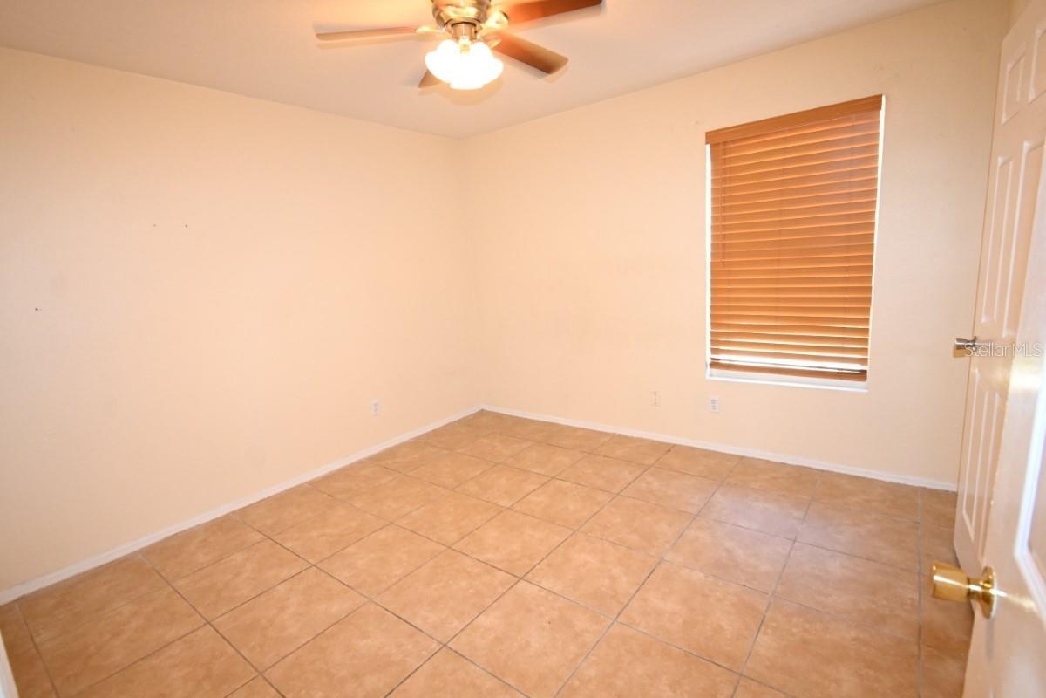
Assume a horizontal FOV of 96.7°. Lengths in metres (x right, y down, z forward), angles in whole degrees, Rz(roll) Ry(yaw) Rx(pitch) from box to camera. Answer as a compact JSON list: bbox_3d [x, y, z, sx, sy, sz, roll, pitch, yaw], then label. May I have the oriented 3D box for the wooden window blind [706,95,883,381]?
[{"bbox_3d":[1.581,-0.595,2.820,0.900,1.530,0.090,4,12,38],"label":"wooden window blind"}]

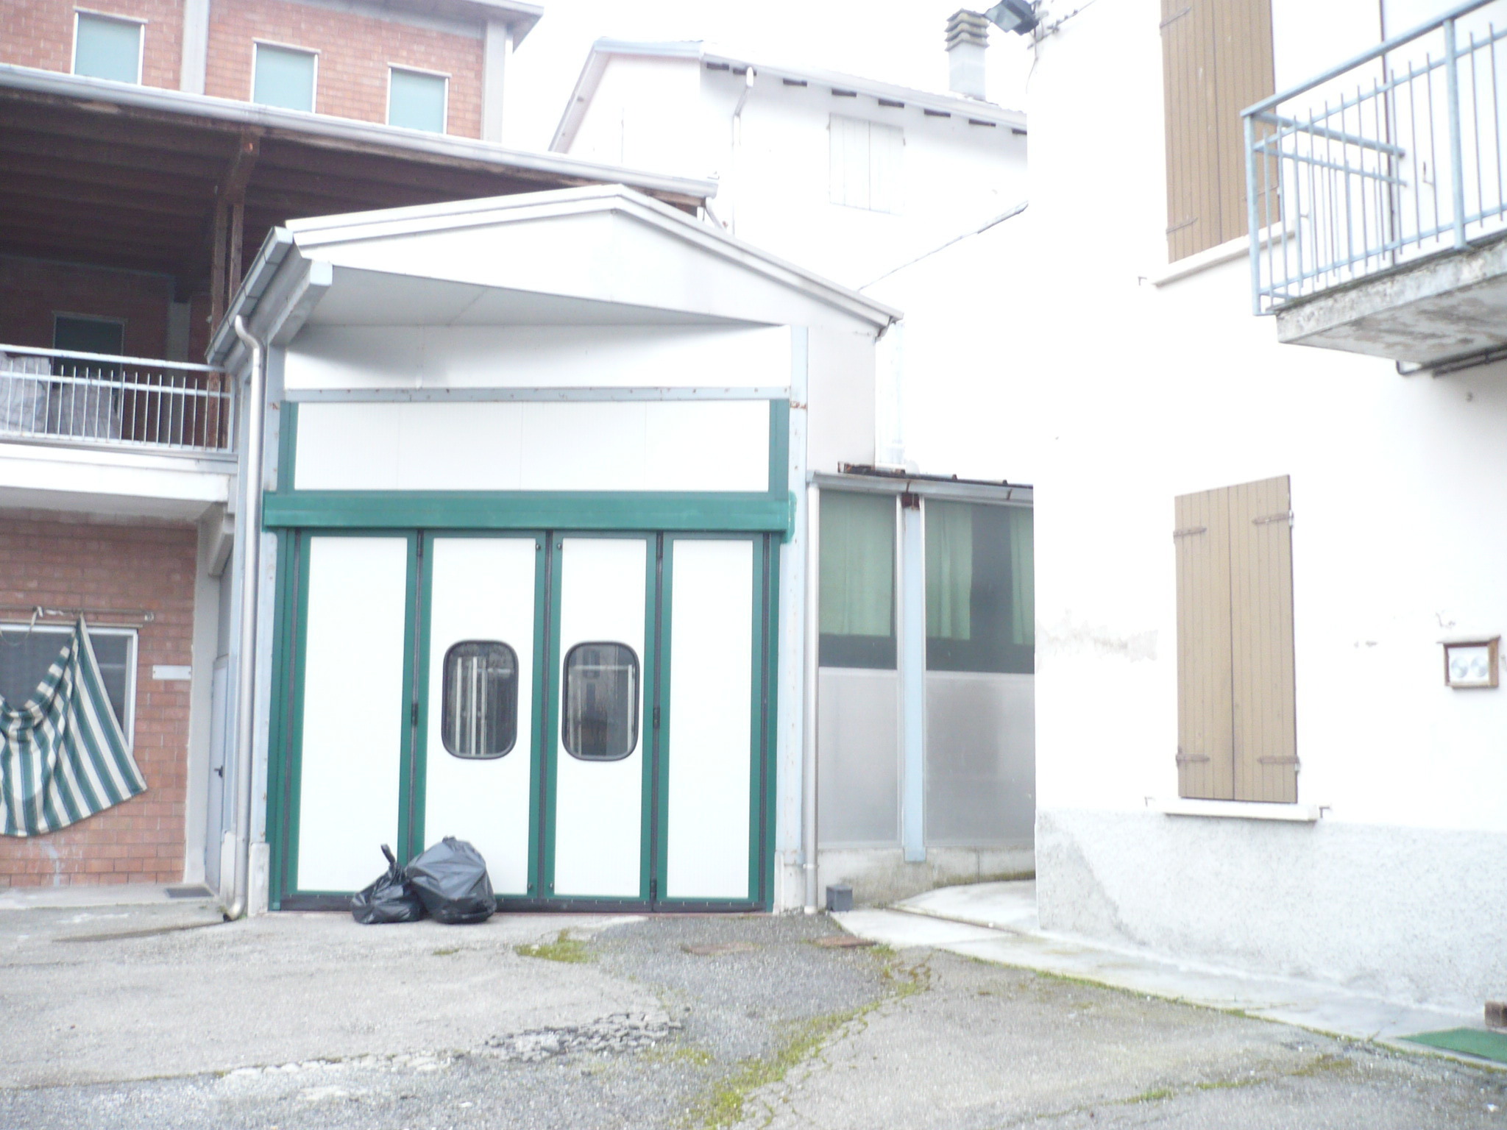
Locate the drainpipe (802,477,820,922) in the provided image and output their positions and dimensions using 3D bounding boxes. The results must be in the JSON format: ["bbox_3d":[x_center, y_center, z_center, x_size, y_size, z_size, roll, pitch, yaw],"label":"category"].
[{"bbox_3d":[0.483,1.062,12.549,0.110,3.537,0.110,0,-6,2],"label":"drainpipe"}]

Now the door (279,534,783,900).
[{"bbox_3d":[-1.873,1.289,12.590,4.086,3.139,0.100,0,-6,2],"label":"door"}]

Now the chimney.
[{"bbox_3d":[2.736,-6.521,19.512,0.410,1.300,0.410,3,-7,-23],"label":"chimney"}]

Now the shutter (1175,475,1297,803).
[{"bbox_3d":[2.819,0.447,8.950,0.060,1.836,0.933,4,-7,-26],"label":"shutter"}]

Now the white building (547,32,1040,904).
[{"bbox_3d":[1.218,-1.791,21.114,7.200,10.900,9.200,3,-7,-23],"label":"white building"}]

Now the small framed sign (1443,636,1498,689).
[{"bbox_3d":[3.486,0.480,7.395,0.090,0.245,0.278,4,-7,-26],"label":"small framed sign"}]

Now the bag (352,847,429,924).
[{"bbox_3d":[-2.865,2.512,12.017,0.560,0.600,0.480,0,-6,2],"label":"bag"}]

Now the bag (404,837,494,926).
[{"bbox_3d":[-2.398,2.491,12.050,0.670,0.660,0.550,0,-6,2],"label":"bag"}]

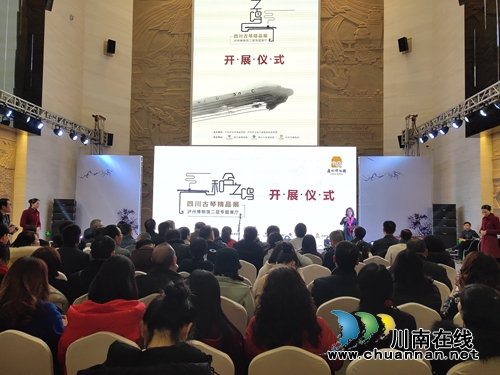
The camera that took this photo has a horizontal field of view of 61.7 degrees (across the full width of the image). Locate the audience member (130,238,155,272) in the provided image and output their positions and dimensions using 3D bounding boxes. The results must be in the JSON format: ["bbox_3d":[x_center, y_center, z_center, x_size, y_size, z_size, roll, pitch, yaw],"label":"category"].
[{"bbox_3d":[-1.069,1.179,4.578,0.500,1.250,0.720,0,-3,10],"label":"audience member"}]

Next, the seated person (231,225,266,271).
[{"bbox_3d":[-0.016,1.197,5.929,0.520,1.300,0.750,1,-3,2],"label":"seated person"}]

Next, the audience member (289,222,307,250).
[{"bbox_3d":[0.809,1.228,6.929,0.470,1.290,0.750,1,-3,2],"label":"audience member"}]

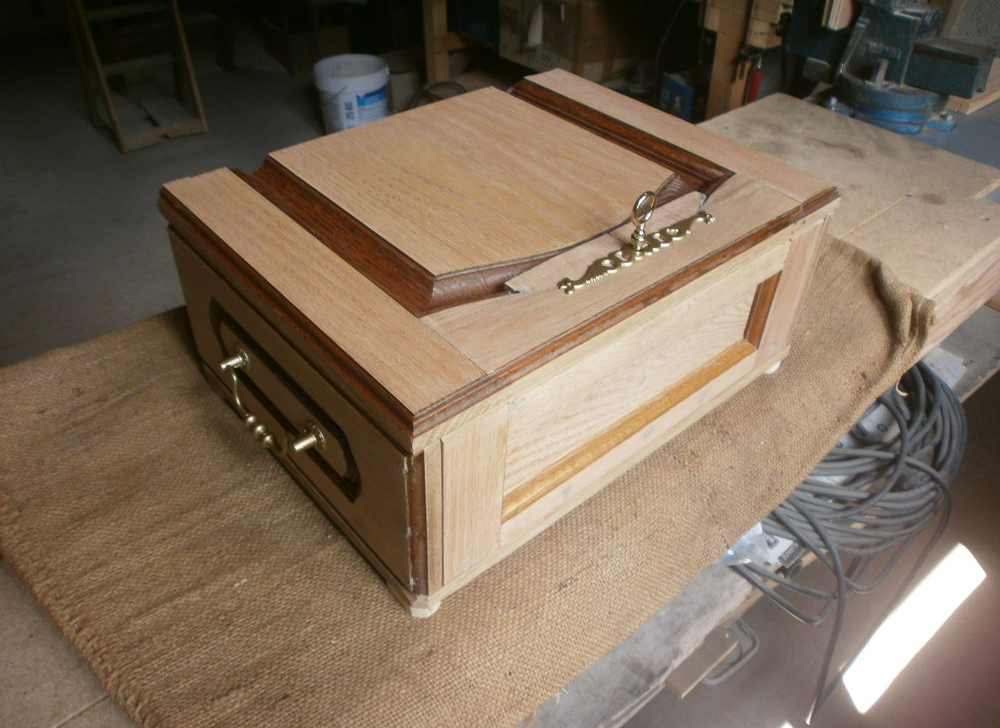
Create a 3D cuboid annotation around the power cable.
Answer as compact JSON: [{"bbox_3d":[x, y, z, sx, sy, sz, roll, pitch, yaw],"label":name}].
[{"bbox_3d":[0.442,0.251,0.995,0.391,0.335,0.177,-28,49,-31],"label":"power cable"}]

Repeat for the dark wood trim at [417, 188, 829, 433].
[{"bbox_3d":[0.126,-0.058,0.593,0.479,0.018,0.013,-28,49,-31],"label":"dark wood trim"}]

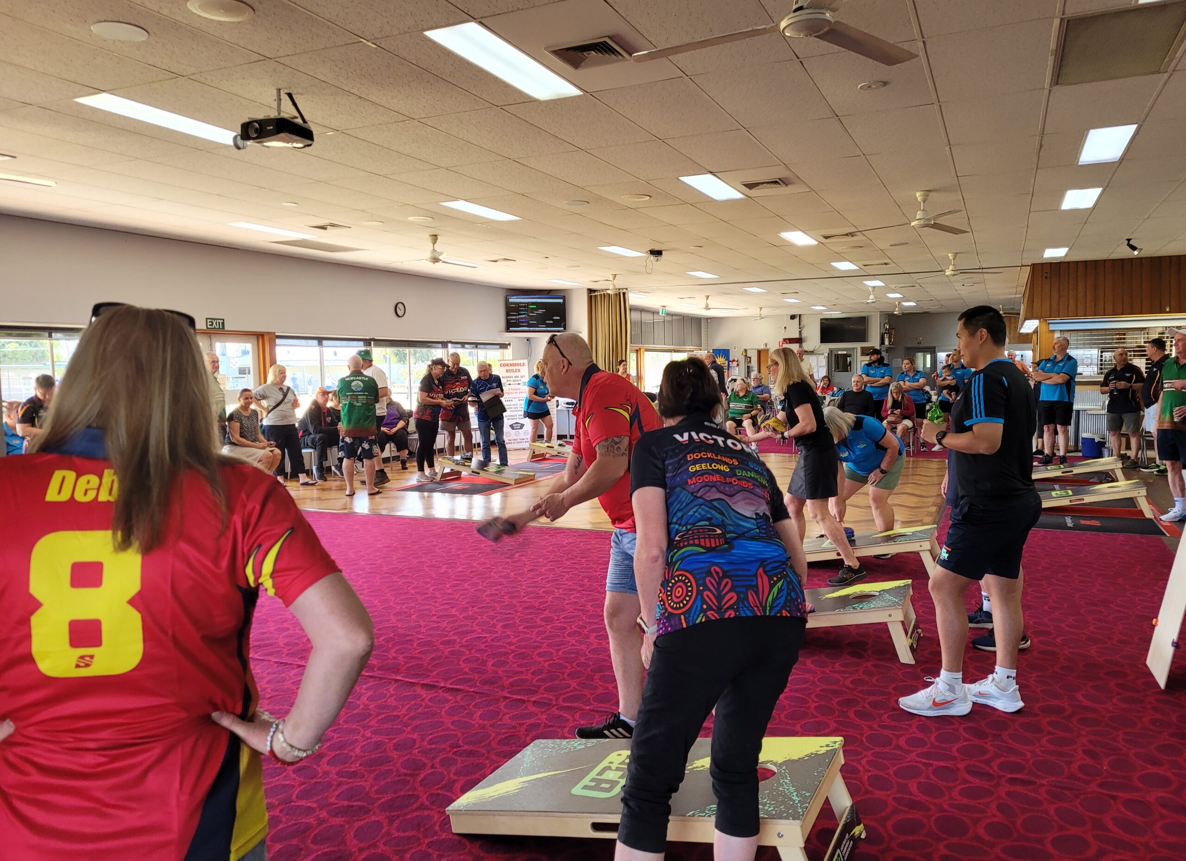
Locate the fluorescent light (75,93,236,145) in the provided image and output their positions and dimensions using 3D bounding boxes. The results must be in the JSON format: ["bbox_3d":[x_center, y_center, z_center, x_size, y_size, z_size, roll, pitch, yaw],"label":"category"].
[{"bbox_3d":[-2.620,-1.957,5.596,0.290,0.070,1.200,1,5,25],"label":"fluorescent light"}]

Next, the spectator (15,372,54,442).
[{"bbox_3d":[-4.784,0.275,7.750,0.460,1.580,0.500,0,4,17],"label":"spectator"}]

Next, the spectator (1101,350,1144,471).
[{"bbox_3d":[7.602,-0.357,12.800,0.430,1.720,0.600,-4,5,-37],"label":"spectator"}]

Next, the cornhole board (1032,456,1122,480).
[{"bbox_3d":[6.081,0.507,11.396,1.250,0.310,0.610,1,5,26],"label":"cornhole board"}]

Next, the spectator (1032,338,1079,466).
[{"bbox_3d":[6.754,-0.417,13.000,0.420,1.860,0.600,-5,6,-44],"label":"spectator"}]

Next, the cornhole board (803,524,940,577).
[{"bbox_3d":[1.954,0.881,6.718,1.240,0.306,0.610,1,5,26],"label":"cornhole board"}]

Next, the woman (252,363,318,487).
[{"bbox_3d":[-4.215,-0.097,12.150,0.500,1.670,0.620,3,5,40],"label":"woman"}]

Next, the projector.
[{"bbox_3d":[-1.735,-1.634,4.900,0.310,0.110,0.235,1,4,25],"label":"projector"}]

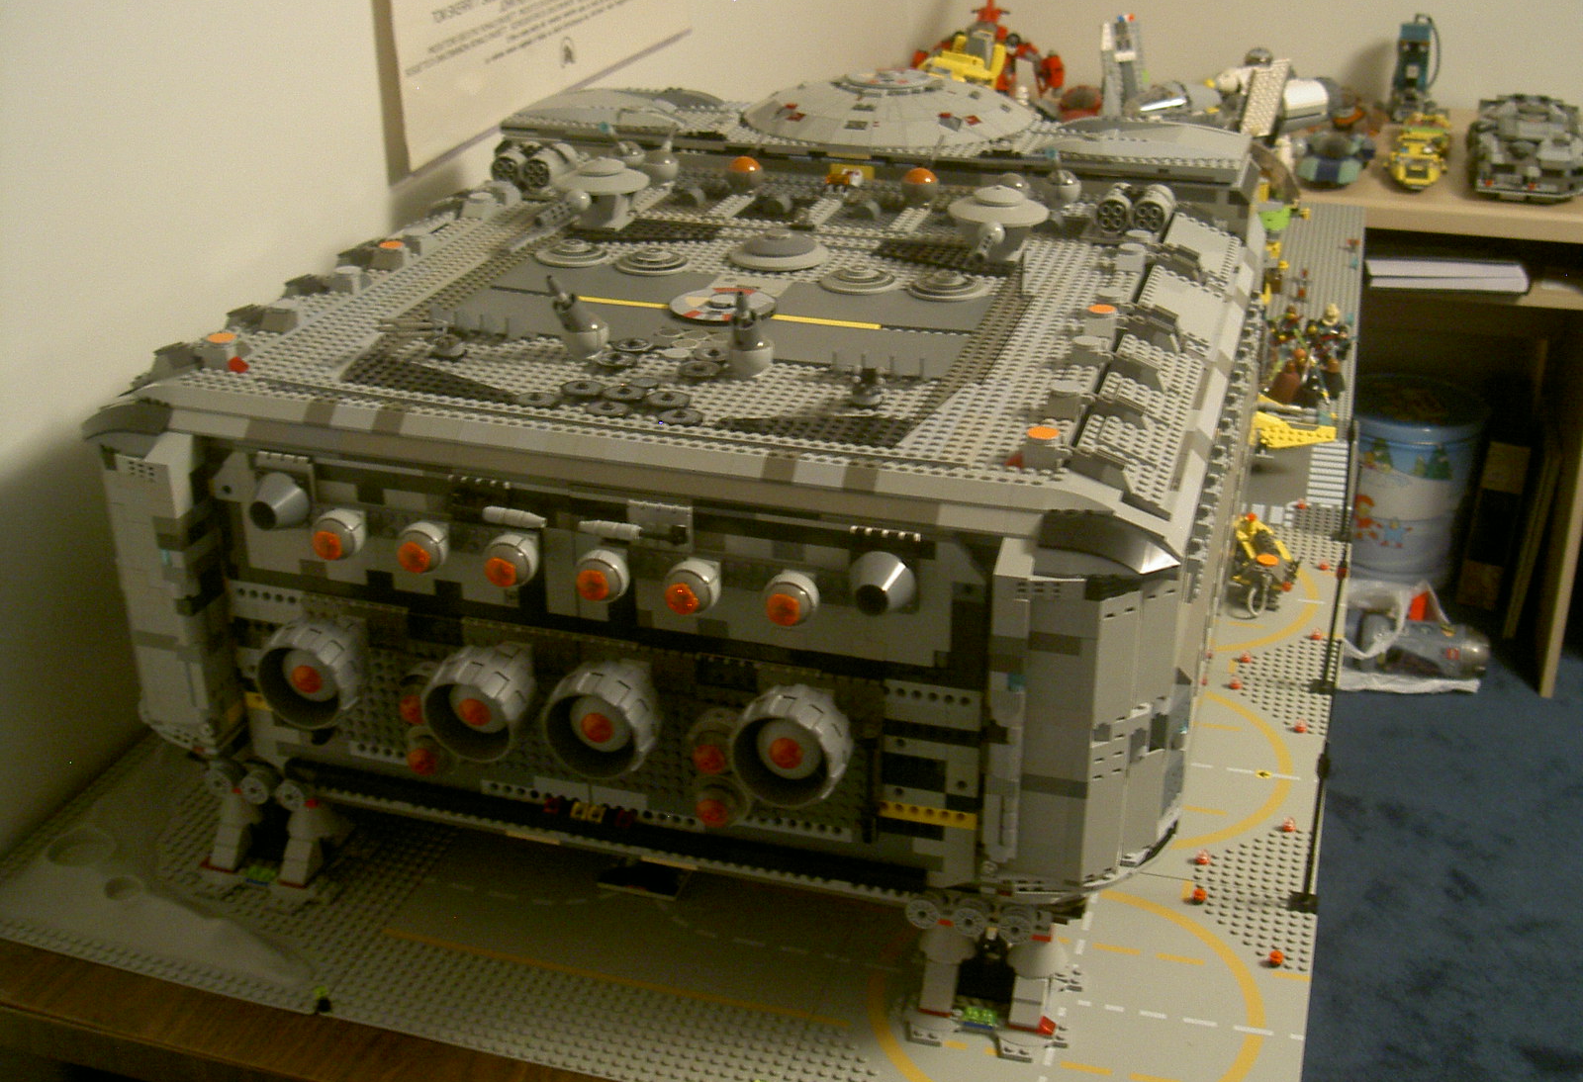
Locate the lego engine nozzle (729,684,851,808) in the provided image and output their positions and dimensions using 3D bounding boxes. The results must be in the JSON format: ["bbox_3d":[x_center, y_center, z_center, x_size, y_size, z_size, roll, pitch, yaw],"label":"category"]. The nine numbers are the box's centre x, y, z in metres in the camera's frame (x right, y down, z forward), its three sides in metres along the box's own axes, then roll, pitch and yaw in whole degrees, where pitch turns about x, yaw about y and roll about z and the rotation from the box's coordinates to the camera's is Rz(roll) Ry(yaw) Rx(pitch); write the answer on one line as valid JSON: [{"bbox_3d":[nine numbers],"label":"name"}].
[{"bbox_3d":[0.001,0.095,0.859,0.050,0.050,0.049,8,27,15],"label":"lego engine nozzle"}]

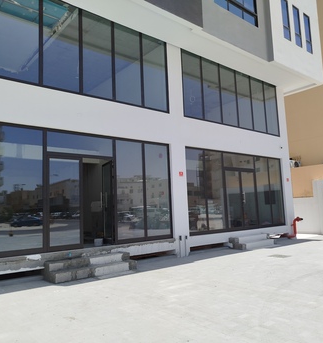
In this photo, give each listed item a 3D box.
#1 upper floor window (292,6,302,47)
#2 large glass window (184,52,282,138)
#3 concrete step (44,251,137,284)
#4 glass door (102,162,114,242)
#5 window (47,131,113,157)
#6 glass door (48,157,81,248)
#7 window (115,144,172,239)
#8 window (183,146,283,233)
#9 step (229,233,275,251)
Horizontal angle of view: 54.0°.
[{"bbox_3d":[6.371,-6.740,14.807,0.640,1.961,0.100,3,-9,-39],"label":"upper floor window"},{"bbox_3d":[3.263,-3.114,13.643,6.450,2.600,0.120,3,-9,-39],"label":"large glass window"},{"bbox_3d":[-1.760,2.426,8.124,2.180,0.395,0.710,3,-9,-39],"label":"concrete step"},{"bbox_3d":[-1.613,0.950,9.549,0.070,2.330,0.850,3,-9,-39],"label":"glass door"},{"bbox_3d":[-2.182,-0.687,8.768,2.030,0.790,0.120,3,-9,-39],"label":"window"},{"bbox_3d":[-2.496,0.831,8.257,0.960,2.340,0.100,3,-9,-39],"label":"glass door"},{"bbox_3d":[-0.517,0.576,9.944,2.170,3.160,0.120,3,-9,-39],"label":"window"},{"bbox_3d":[3.342,0.813,13.091,6.280,3.150,0.120,3,-9,-39],"label":"window"},{"bbox_3d":[3.595,2.739,12.416,2.000,0.405,0.730,3,-9,-39],"label":"step"}]

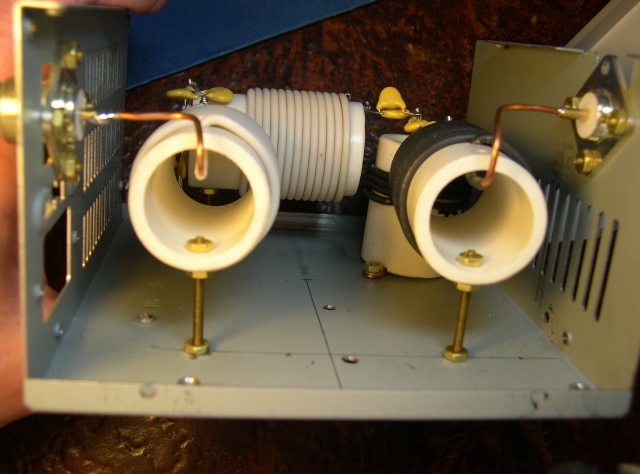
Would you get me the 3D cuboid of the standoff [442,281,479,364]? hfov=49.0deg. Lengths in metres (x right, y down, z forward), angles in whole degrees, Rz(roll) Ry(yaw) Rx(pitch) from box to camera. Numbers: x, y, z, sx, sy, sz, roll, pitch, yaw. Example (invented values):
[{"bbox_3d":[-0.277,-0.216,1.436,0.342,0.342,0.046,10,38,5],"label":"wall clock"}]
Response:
[{"bbox_3d":[0.039,0.021,0.193,0.007,0.025,0.007,3,17,-9],"label":"standoff"}]

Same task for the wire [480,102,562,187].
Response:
[{"bbox_3d":[0.052,-0.024,0.182,0.029,0.022,0.006,-9,22,-40],"label":"wire"}]

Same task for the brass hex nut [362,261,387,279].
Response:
[{"bbox_3d":[0.020,0.012,0.255,0.008,0.004,0.007,3,17,-8],"label":"brass hex nut"}]

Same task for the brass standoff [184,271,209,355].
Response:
[{"bbox_3d":[-0.031,0.018,0.182,0.007,0.025,0.007,3,17,-9],"label":"brass standoff"}]

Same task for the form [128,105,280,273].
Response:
[{"bbox_3d":[-0.031,-0.016,0.196,0.037,0.037,0.061,4,16,-6],"label":"form"}]

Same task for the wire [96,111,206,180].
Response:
[{"bbox_3d":[-0.040,-0.022,0.164,0.025,0.016,0.006,6,17,0],"label":"wire"}]

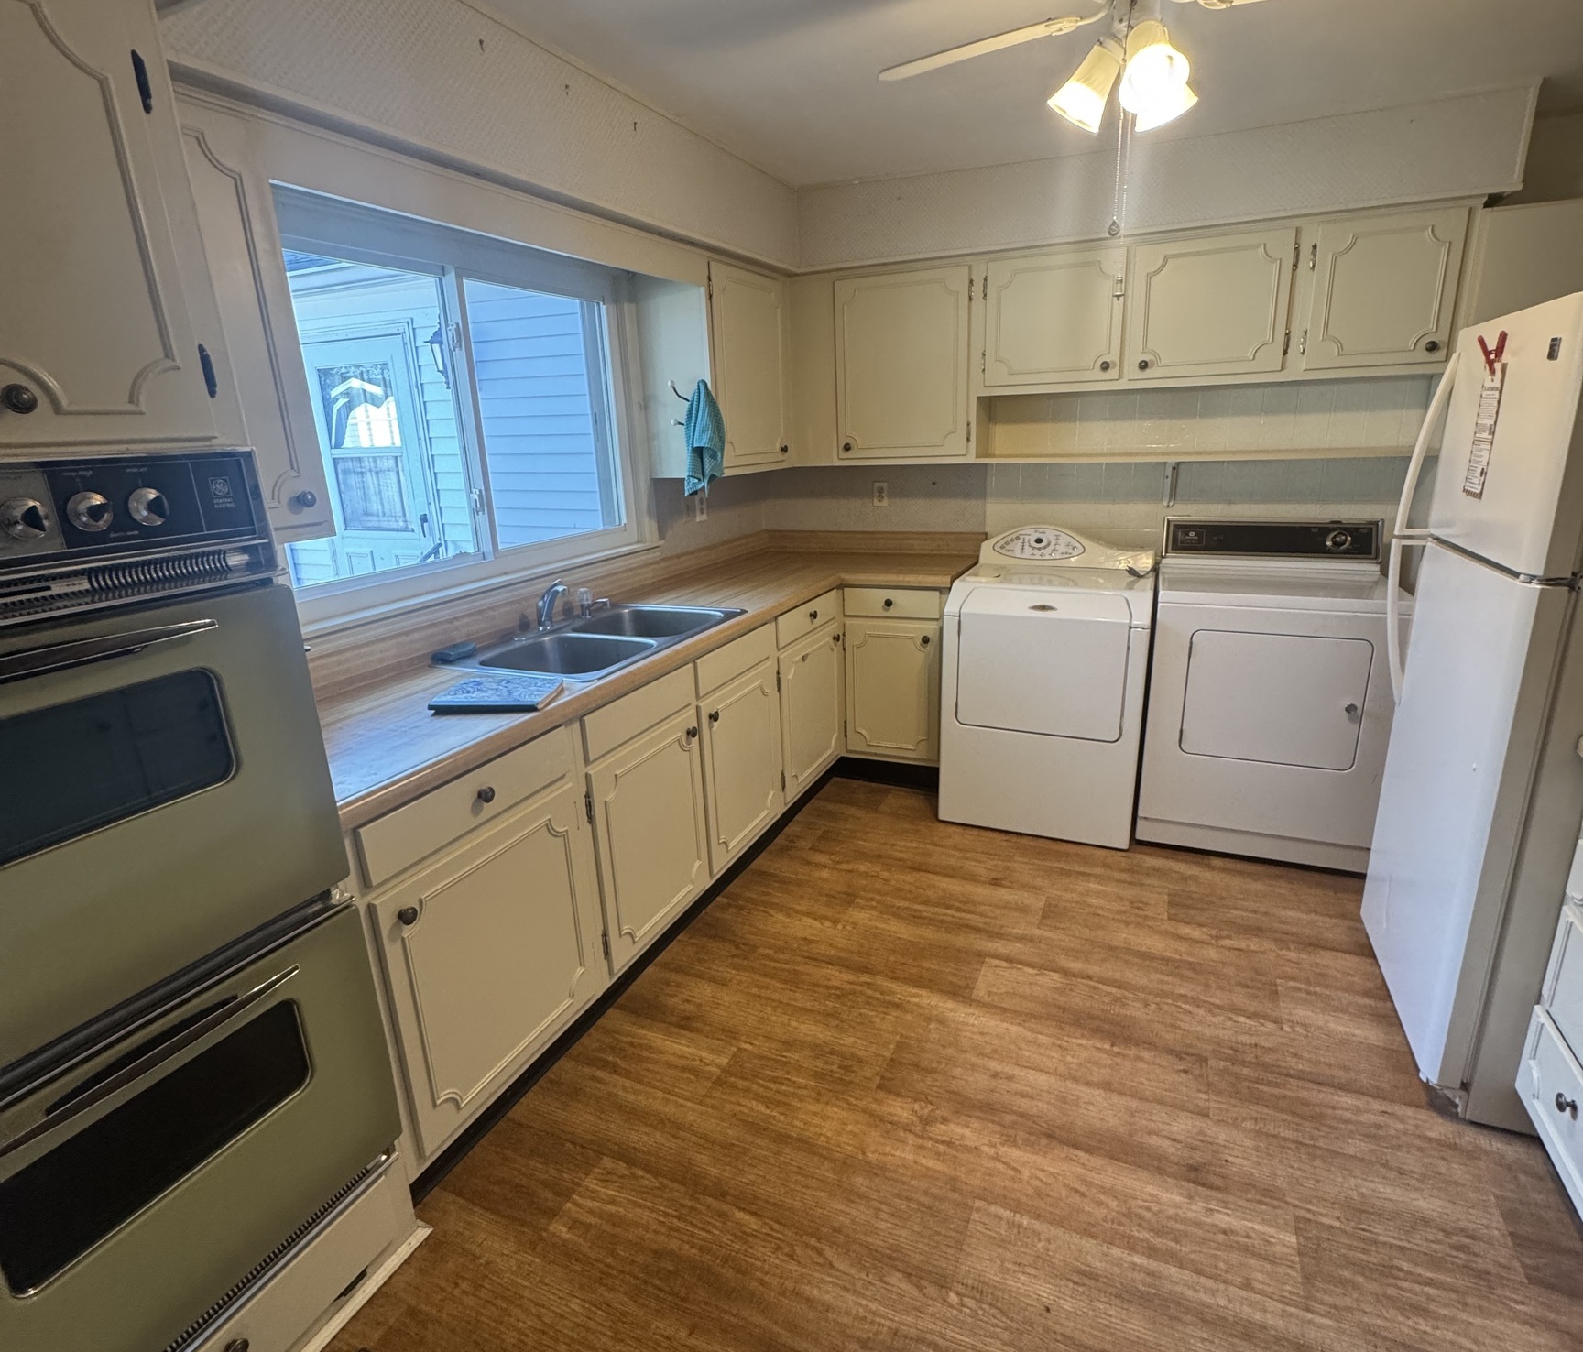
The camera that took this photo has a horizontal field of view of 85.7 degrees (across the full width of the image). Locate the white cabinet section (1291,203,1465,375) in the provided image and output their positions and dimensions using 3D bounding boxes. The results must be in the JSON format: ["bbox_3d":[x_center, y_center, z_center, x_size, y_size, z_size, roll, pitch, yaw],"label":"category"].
[{"bbox_3d":[1.947,-1.264,2.864,0.435,0.458,0.310,5,18,24],"label":"white cabinet section"}]

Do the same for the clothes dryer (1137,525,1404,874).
[{"bbox_3d":[1.706,0.010,3.111,0.722,1.090,0.685,5,18,24],"label":"clothes dryer"}]

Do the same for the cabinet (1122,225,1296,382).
[{"bbox_3d":[1.487,-1.295,3.054,0.494,0.458,0.320,5,18,24],"label":"cabinet"}]

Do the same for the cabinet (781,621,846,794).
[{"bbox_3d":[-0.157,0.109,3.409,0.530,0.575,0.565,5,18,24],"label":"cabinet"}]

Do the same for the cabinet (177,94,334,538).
[{"bbox_3d":[-1.122,-0.604,1.533,0.325,0.727,0.290,5,18,24],"label":"cabinet"}]

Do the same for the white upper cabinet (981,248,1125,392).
[{"bbox_3d":[1.019,-1.338,3.262,0.494,0.458,0.320,5,18,24],"label":"white upper cabinet"}]

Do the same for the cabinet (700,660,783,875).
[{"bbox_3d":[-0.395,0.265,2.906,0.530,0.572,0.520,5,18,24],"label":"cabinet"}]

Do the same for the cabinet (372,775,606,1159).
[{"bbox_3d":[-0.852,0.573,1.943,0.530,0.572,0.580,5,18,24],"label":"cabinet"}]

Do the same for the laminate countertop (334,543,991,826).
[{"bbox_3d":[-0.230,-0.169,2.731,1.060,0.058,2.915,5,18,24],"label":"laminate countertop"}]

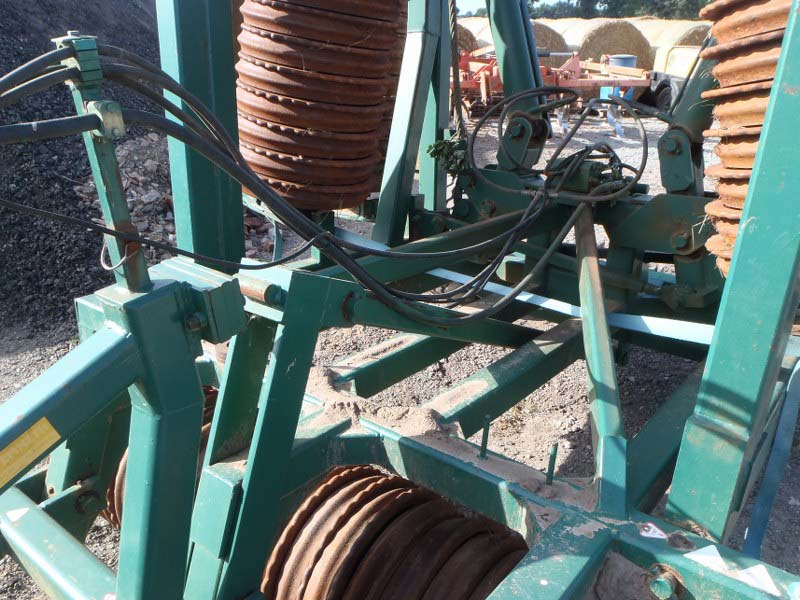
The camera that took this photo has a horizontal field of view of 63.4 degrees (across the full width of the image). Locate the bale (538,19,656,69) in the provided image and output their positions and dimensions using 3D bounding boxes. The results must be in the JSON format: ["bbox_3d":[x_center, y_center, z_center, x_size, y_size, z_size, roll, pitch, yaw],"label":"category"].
[{"bbox_3d":[3.832,-4.471,12.155,1.380,1.380,1.220,-1,24,-4],"label":"bale"}]

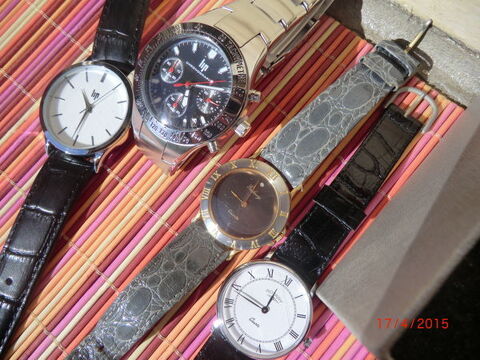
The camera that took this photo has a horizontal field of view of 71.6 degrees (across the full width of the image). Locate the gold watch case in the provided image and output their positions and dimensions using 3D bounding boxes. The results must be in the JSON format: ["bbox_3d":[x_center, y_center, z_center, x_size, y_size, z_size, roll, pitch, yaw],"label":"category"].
[{"bbox_3d":[0.002,0.010,0.127,0.034,0.005,0.034,39,86,10],"label":"gold watch case"}]

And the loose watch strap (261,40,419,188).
[{"bbox_3d":[0.040,-0.026,0.132,0.070,0.008,0.018,-44,79,-2],"label":"loose watch strap"}]

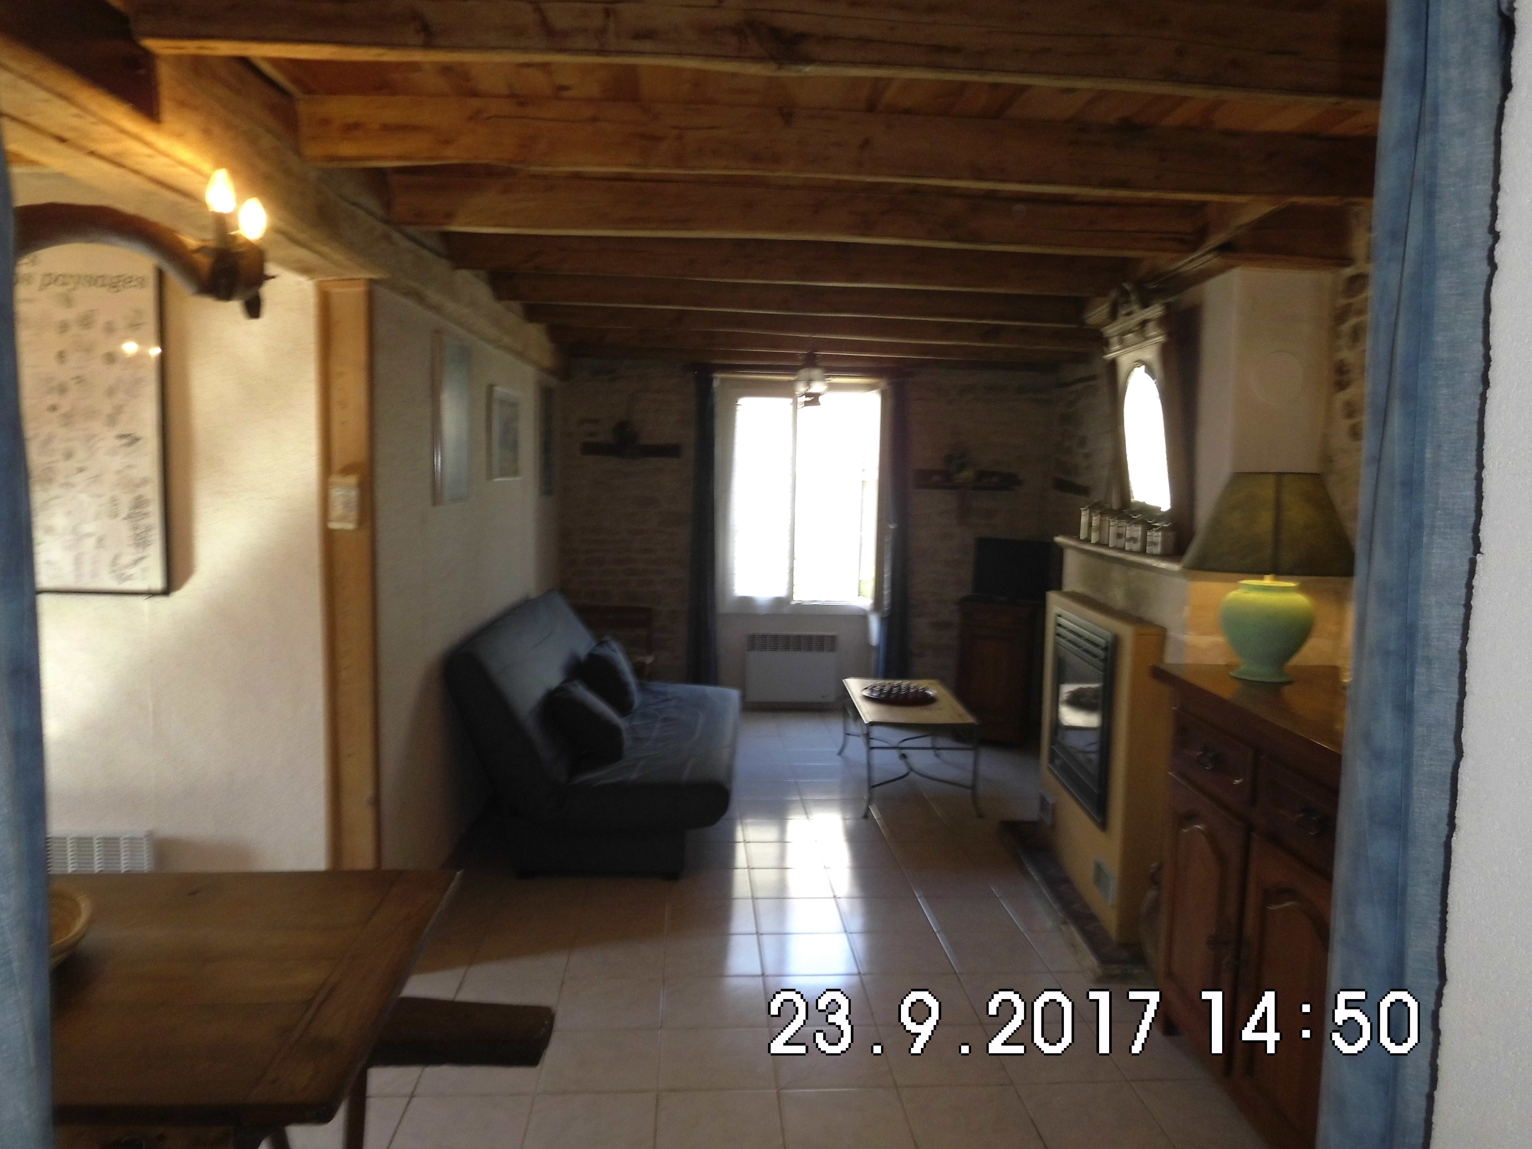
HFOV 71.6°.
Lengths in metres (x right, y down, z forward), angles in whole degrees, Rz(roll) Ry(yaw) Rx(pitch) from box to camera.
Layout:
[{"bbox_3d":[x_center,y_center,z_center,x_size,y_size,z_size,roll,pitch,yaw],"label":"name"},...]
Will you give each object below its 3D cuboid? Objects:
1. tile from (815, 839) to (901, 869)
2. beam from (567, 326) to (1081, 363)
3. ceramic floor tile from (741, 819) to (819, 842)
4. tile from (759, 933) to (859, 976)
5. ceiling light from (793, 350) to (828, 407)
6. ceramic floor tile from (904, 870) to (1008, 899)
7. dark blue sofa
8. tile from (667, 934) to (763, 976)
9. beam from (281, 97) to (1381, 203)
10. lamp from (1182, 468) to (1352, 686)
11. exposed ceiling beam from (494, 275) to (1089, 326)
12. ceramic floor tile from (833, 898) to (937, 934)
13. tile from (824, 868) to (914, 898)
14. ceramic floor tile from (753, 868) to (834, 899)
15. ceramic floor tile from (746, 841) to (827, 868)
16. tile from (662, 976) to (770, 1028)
[{"bbox_3d":[0.383,1.159,4.393,0.300,0.010,0.300,1,5,-4],"label":"tile"},{"bbox_3d":[0.338,-1.412,6.444,3.241,0.152,0.098,1,5,-7],"label":"beam"},{"bbox_3d":[0.060,1.127,4.677,0.300,0.010,0.300,1,5,-4],"label":"ceramic floor tile"},{"bbox_3d":[0.138,1.265,3.524,0.305,0.010,0.305,1,5,-4],"label":"tile"},{"bbox_3d":[0.236,-1.044,5.633,0.178,0.313,0.178,1,5,-4],"label":"ceiling light"},{"bbox_3d":[0.714,1.202,4.152,0.305,0.010,0.305,0,5,-4],"label":"ceramic floor tile"},{"bbox_3d":[-0.706,0.656,5.025,1.069,0.899,1.938,1,5,-1],"label":"dark blue sofa"},{"bbox_3d":[-0.170,1.254,3.481,0.305,0.010,0.305,0,5,-4],"label":"tile"},{"bbox_3d":[0.355,-1.036,2.646,2.914,0.143,0.068,1,5,-4],"label":"beam"},{"bbox_3d":[1.324,0.005,2.808,0.451,0.537,0.451,2,5,13],"label":"lamp"},{"bbox_3d":[0.255,-1.287,4.971,2.973,0.152,0.098,1,5,-7],"label":"exposed ceiling beam"},{"bbox_3d":[0.430,1.257,3.908,0.315,0.010,0.315,1,5,-4],"label":"ceramic floor tile"},{"bbox_3d":[0.410,1.228,4.221,0.315,0.010,0.315,1,5,-4],"label":"tile"},{"bbox_3d":[0.099,1.224,4.200,0.315,0.010,0.315,1,5,-4],"label":"ceramic floor tile"},{"bbox_3d":[0.079,1.156,4.374,0.300,0.010,0.300,1,5,-4],"label":"ceramic floor tile"},{"bbox_3d":[-0.151,1.283,3.175,0.305,0.010,0.305,0,5,-4],"label":"tile"}]

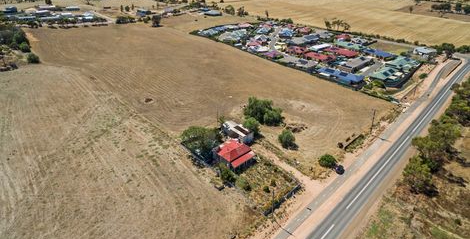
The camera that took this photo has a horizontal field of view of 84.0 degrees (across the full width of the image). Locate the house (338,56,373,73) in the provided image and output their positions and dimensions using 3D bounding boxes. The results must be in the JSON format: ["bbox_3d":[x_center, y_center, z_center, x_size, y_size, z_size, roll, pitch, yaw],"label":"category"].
[{"bbox_3d":[91.910,-43.100,196.190,25.000,5.000,13.000,-22,36,-35],"label":"house"}]

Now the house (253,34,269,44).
[{"bbox_3d":[28.050,-86.360,274.430,14.000,5.000,15.000,7,29,12],"label":"house"}]

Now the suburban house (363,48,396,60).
[{"bbox_3d":[119.710,-55.100,216.930,13.000,4.800,21.000,-16,33,-28],"label":"suburban house"}]

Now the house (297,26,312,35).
[{"bbox_3d":[81.750,-104.840,307.150,14.000,4.800,13.000,-23,36,-36],"label":"house"}]

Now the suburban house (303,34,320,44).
[{"bbox_3d":[78.310,-83.080,267.290,16.000,4.800,12.500,-21,36,-34],"label":"suburban house"}]

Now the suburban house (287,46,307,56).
[{"bbox_3d":[54.700,-61.980,230.190,12.500,5.000,14.500,-18,34,-30],"label":"suburban house"}]

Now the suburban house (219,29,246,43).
[{"bbox_3d":[-2.350,-86.930,272.570,20.000,5.000,24.000,15,32,24],"label":"suburban house"}]

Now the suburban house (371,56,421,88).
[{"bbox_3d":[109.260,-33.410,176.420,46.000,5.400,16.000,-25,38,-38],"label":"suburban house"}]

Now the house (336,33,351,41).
[{"bbox_3d":[116.230,-87.880,278.580,12.000,5.000,13.000,-18,34,-30],"label":"house"}]

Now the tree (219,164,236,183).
[{"bbox_3d":[-2.570,19.050,92.580,6.000,5.800,6.000,0,29,0],"label":"tree"}]

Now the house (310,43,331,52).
[{"bbox_3d":[76.800,-64.740,234.030,9.000,4.500,22.000,25,37,38],"label":"house"}]

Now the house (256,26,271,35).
[{"bbox_3d":[33.820,-106.200,310.850,13.500,5.000,15.000,7,29,12],"label":"house"}]

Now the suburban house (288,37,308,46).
[{"bbox_3d":[61.830,-76.120,254.240,15.500,4.800,13.000,-23,37,-37],"label":"suburban house"}]

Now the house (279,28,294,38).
[{"bbox_3d":[59.200,-101.330,301.810,14.500,5.500,15.000,9,30,15],"label":"house"}]

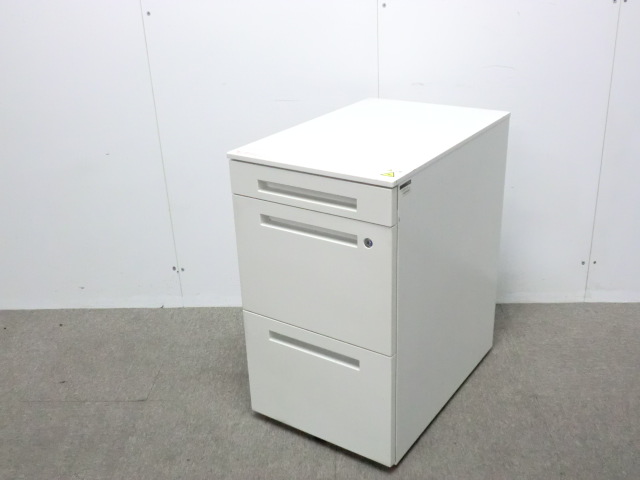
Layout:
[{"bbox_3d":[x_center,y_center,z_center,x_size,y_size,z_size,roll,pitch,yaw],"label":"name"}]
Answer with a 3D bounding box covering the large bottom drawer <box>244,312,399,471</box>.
[{"bbox_3d":[0.130,0.244,1.773,0.394,0.283,0.500,13,28,32],"label":"large bottom drawer"}]

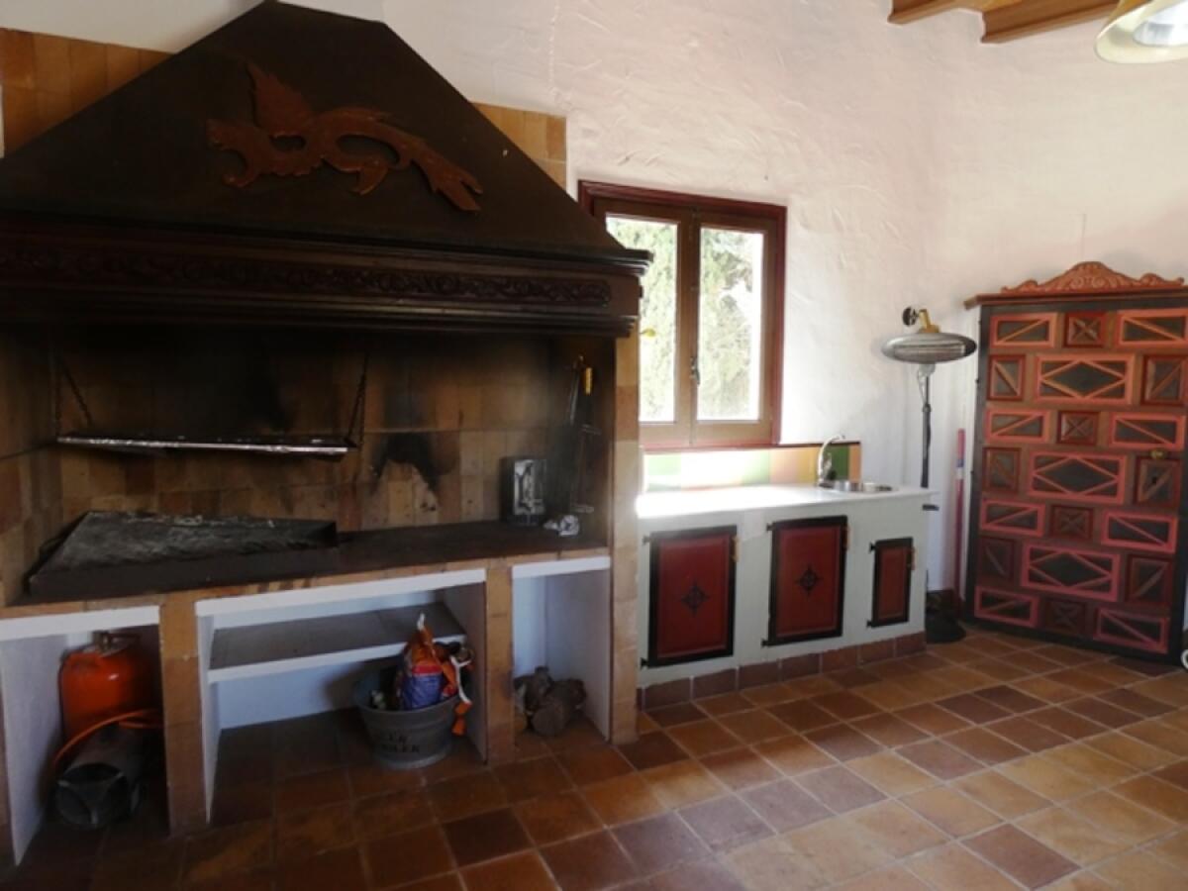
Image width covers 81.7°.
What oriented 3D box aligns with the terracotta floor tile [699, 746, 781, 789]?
[{"bbox_3d":[0.565,1.239,2.618,0.238,0.015,0.238,-2,5,-23],"label":"terracotta floor tile"}]

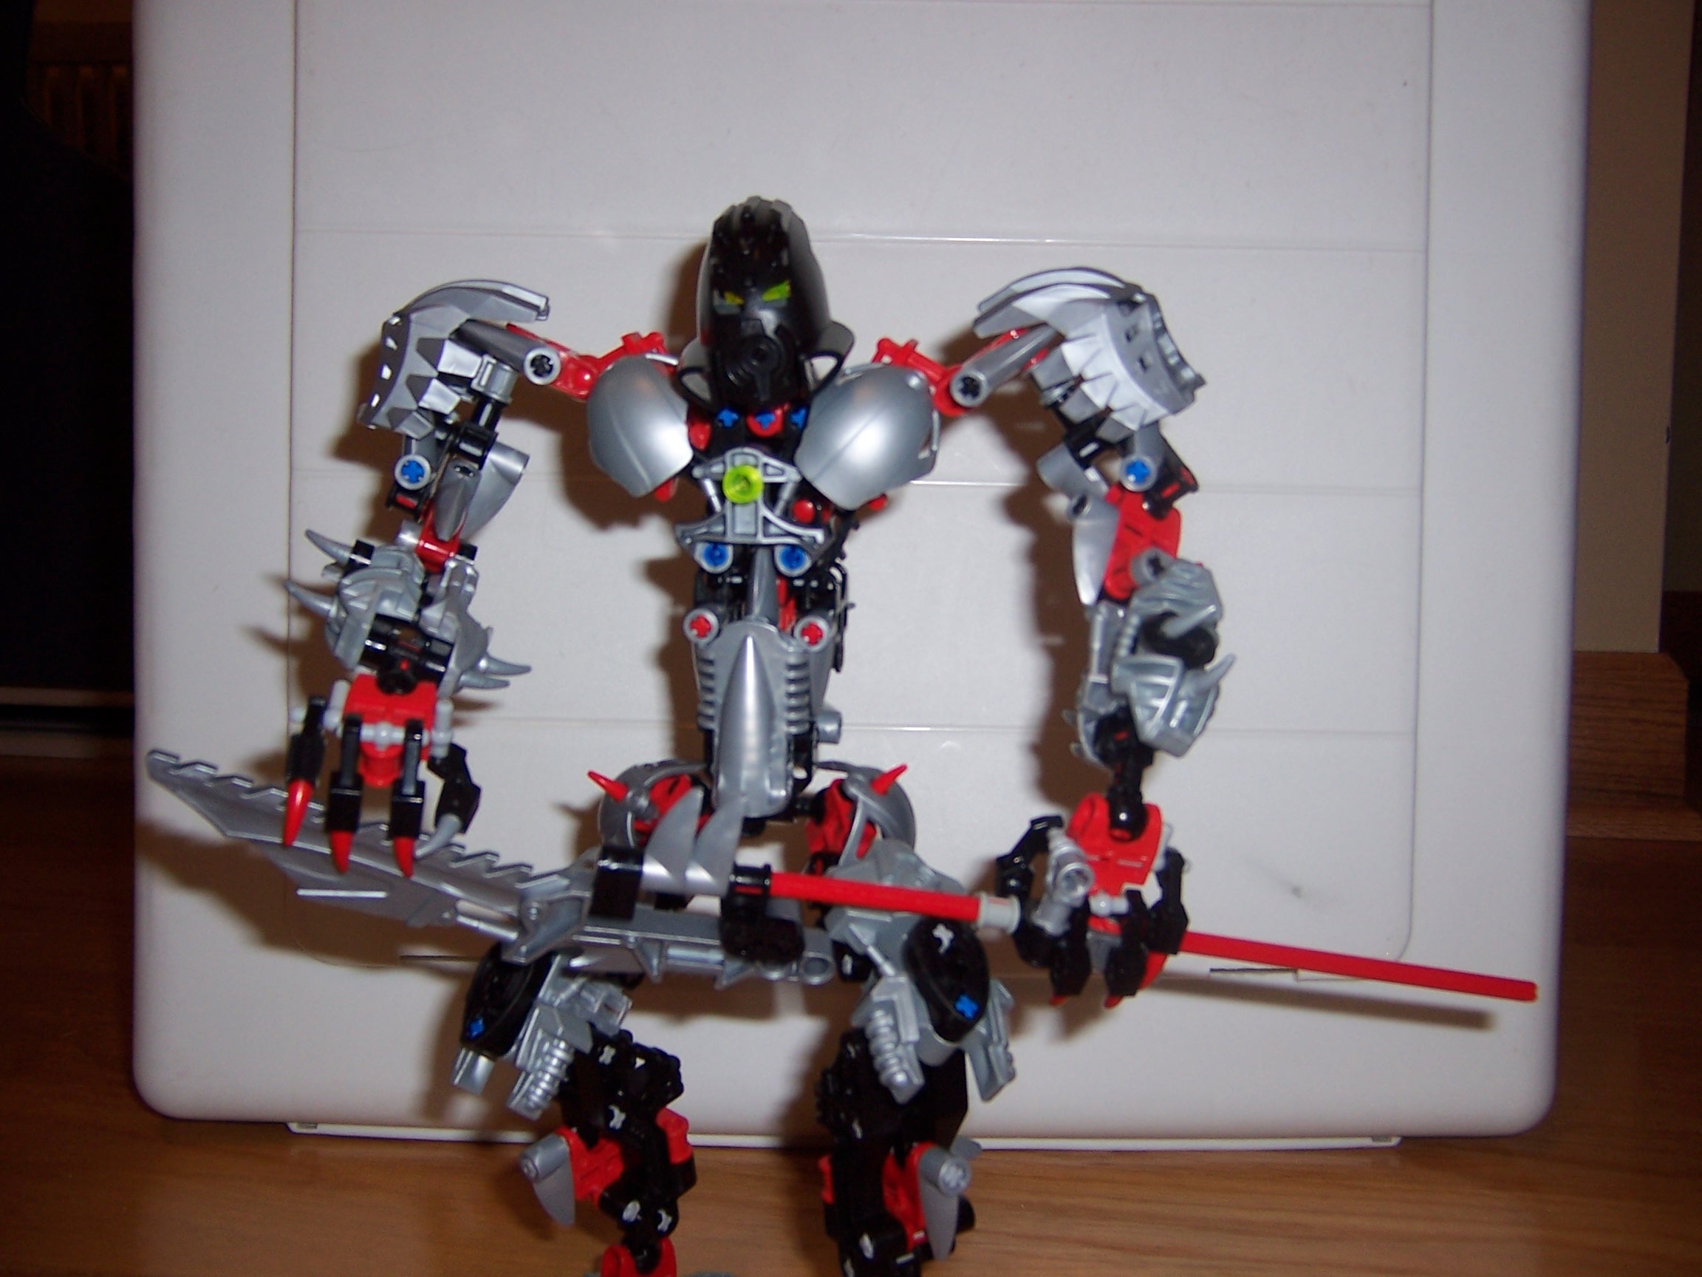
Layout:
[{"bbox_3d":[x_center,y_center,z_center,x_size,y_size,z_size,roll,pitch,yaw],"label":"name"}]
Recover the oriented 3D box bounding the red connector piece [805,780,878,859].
[{"bbox_3d":[-0.003,0.041,0.368,0.017,0.019,0.014,1,3,0],"label":"red connector piece"}]

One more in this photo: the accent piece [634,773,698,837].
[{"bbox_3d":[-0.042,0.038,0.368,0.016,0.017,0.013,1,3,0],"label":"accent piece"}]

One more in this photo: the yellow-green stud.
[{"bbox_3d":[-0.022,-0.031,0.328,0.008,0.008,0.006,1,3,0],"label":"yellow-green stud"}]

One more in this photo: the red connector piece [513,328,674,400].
[{"bbox_3d":[-0.057,-0.060,0.358,0.035,0.017,0.013,1,3,0],"label":"red connector piece"}]

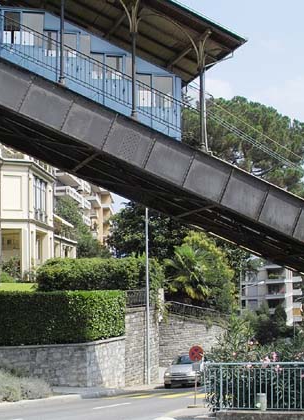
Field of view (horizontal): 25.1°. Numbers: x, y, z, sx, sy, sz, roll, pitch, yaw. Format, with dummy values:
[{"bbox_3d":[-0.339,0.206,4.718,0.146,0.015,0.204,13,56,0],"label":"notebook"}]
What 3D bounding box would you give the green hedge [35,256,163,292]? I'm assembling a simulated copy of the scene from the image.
[{"bbox_3d":[-2.350,3.200,32.000,6.000,1.900,1.800,0,-4,-6],"label":"green hedge"}]

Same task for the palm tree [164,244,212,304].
[{"bbox_3d":[2.000,3.750,38.000,2.700,3.800,2.600,0,-4,0],"label":"palm tree"}]

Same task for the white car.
[{"bbox_3d":[1.950,7.250,31.800,1.700,1.430,4.100,-1,-4,19],"label":"white car"}]

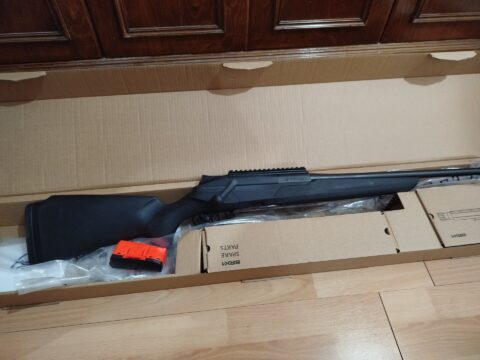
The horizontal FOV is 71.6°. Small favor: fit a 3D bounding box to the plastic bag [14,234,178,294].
[{"bbox_3d":[-0.237,0.140,0.587,0.254,0.049,0.103,-4,55,-6],"label":"plastic bag"}]

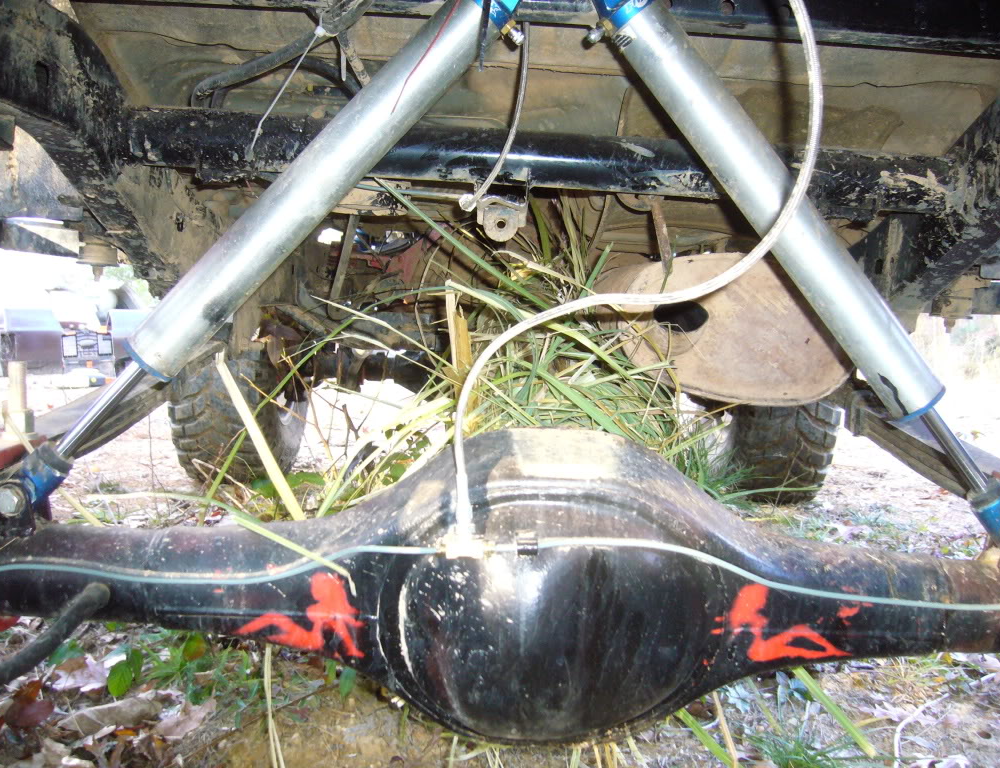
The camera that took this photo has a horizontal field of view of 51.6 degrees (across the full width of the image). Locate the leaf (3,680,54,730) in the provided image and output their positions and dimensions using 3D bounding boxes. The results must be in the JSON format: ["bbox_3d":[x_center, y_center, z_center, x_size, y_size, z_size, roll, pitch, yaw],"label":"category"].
[{"bbox_3d":[-0.492,0.336,1.084,0.048,0.037,0.041,1,2,-22],"label":"leaf"}]

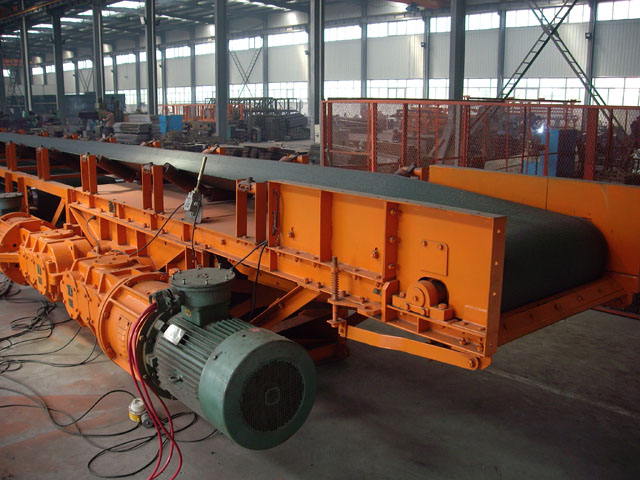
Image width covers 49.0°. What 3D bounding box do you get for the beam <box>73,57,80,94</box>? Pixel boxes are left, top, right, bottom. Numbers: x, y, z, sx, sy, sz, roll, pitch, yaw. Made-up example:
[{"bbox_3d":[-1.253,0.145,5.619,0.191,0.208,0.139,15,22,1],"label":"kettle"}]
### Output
[{"bbox_3d":[-31.614,-20.301,91.467,0.400,8.200,0.270,-10,15,-40],"label":"beam"}]

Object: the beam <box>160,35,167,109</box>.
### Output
[{"bbox_3d":[-16.257,-17.249,73.446,0.400,8.700,0.270,-10,15,-40],"label":"beam"}]

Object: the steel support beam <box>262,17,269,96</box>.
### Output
[{"bbox_3d":[-4.643,-14.745,60.153,0.400,8.700,0.270,-10,15,-40],"label":"steel support beam"}]

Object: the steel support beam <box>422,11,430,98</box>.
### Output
[{"bbox_3d":[7.108,-11.864,46.906,0.400,8.200,0.270,-10,15,-40],"label":"steel support beam"}]

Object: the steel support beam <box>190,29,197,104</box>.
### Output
[{"bbox_3d":[-12.438,-16.430,69.047,0.400,8.700,0.270,-10,15,-40],"label":"steel support beam"}]

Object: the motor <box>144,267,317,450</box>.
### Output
[{"bbox_3d":[-0.444,0.524,3.219,0.540,0.690,0.790,-9,14,-38],"label":"motor"}]

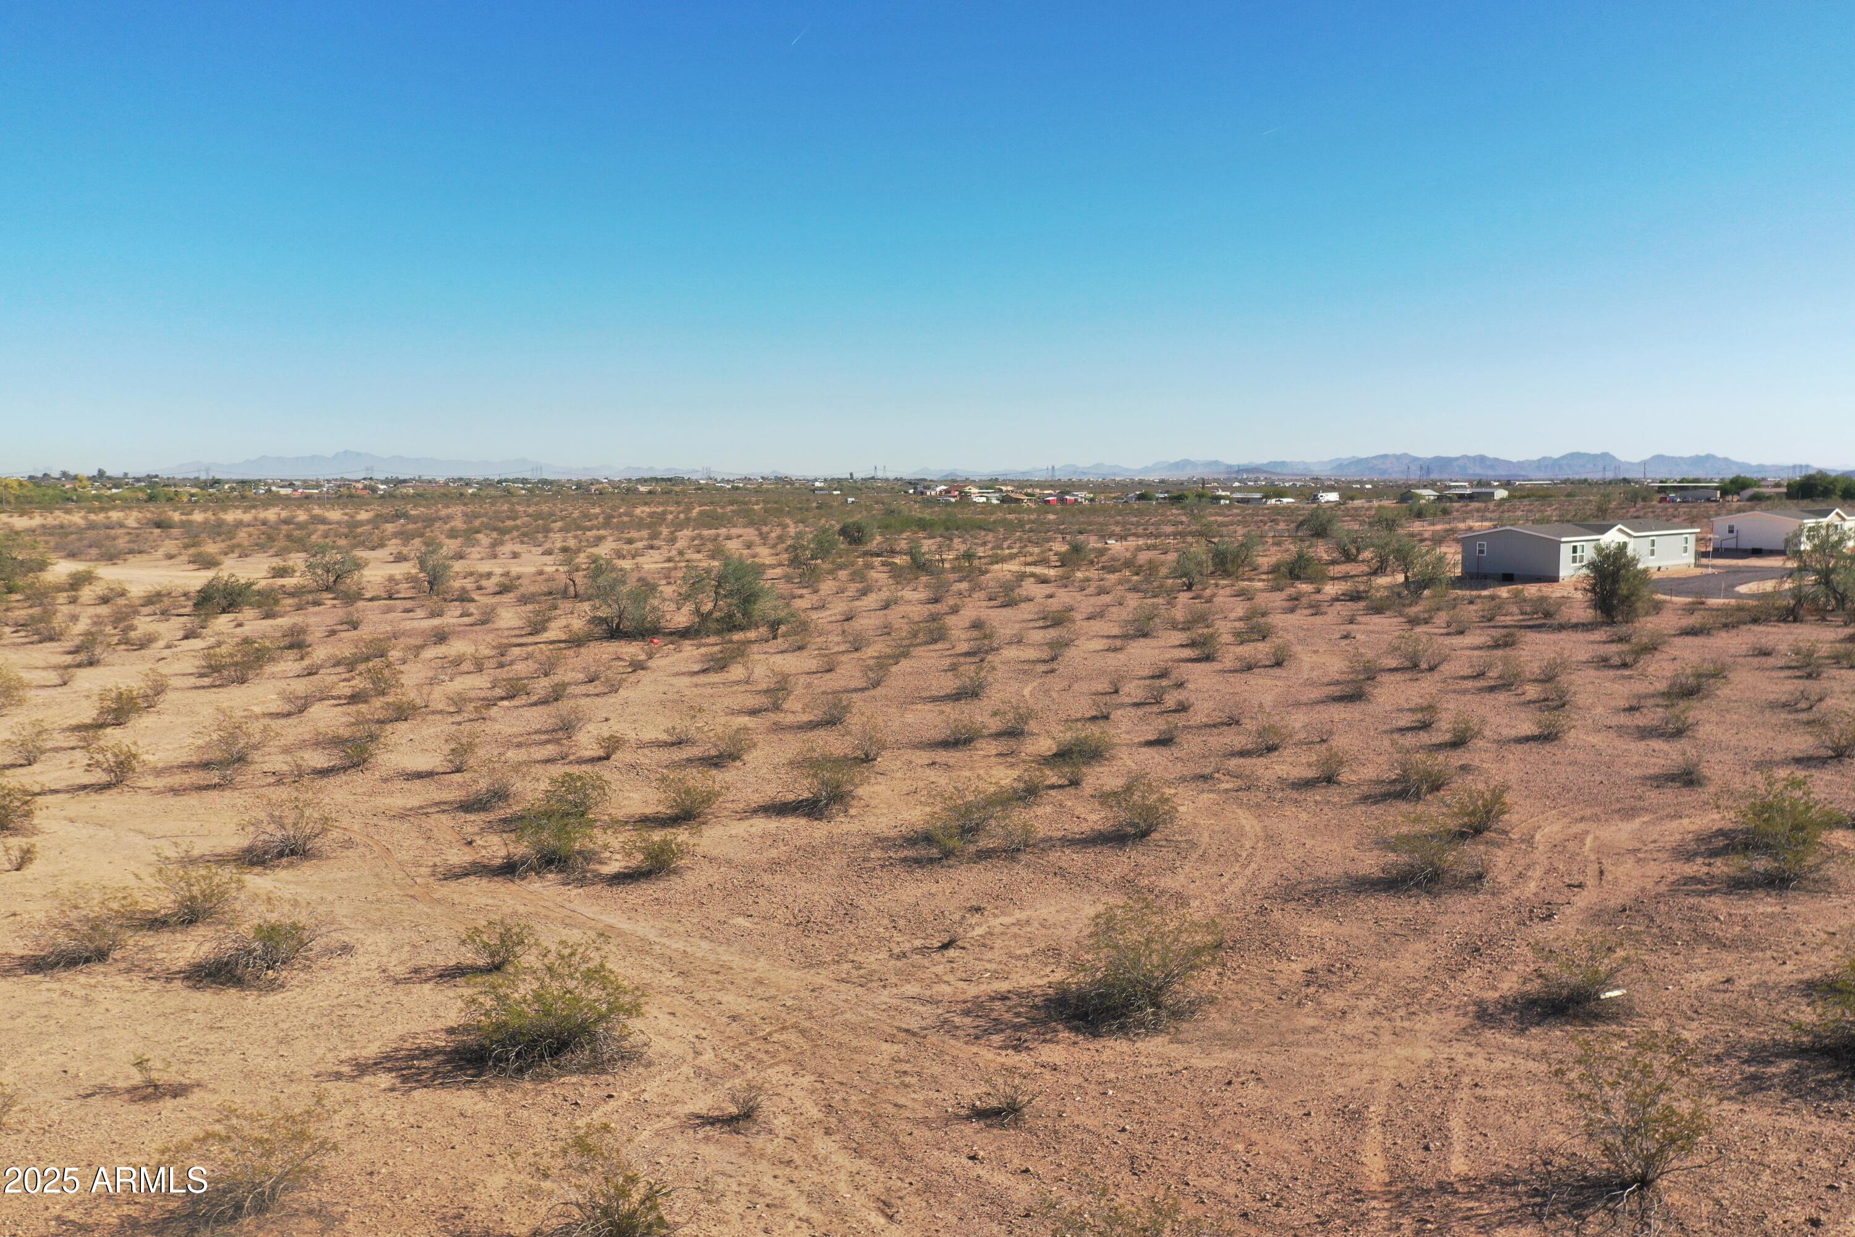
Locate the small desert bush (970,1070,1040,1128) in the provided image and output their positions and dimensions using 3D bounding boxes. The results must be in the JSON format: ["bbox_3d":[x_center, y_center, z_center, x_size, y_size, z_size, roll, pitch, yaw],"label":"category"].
[{"bbox_3d":[0.940,5.819,17.468,0.817,0.610,0.735,0,6,0],"label":"small desert bush"}]

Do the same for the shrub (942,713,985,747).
[{"bbox_3d":[1.107,3.161,41.527,1.145,0.850,1.088,0,6,2],"label":"shrub"}]

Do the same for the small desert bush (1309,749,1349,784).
[{"bbox_3d":[10.319,3.779,36.976,0.937,0.866,0.843,0,6,0],"label":"small desert bush"}]

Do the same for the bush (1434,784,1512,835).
[{"bbox_3d":[12.307,4.272,32.401,1.549,1.082,1.394,2,6,21],"label":"bush"}]

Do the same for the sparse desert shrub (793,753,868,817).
[{"bbox_3d":[-2.260,3.770,33.267,1.702,1.241,1.617,0,6,-4],"label":"sparse desert shrub"}]

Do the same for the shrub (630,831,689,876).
[{"bbox_3d":[-5.446,4.749,29.267,1.147,0.754,1.032,-1,6,-11],"label":"shrub"}]

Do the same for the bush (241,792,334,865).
[{"bbox_3d":[-13.105,4.301,29.486,1.839,1.289,1.471,0,6,0],"label":"bush"}]

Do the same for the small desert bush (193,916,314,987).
[{"bbox_3d":[-10.883,5.318,23.284,1.914,0.807,1.723,-3,6,-26],"label":"small desert bush"}]

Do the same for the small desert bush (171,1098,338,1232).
[{"bbox_3d":[-7.087,5.758,15.113,1.693,1.192,1.355,0,6,0],"label":"small desert bush"}]

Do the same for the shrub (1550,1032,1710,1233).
[{"bbox_3d":[7.546,5.295,15.395,1.505,1.673,1.430,3,6,27],"label":"shrub"}]

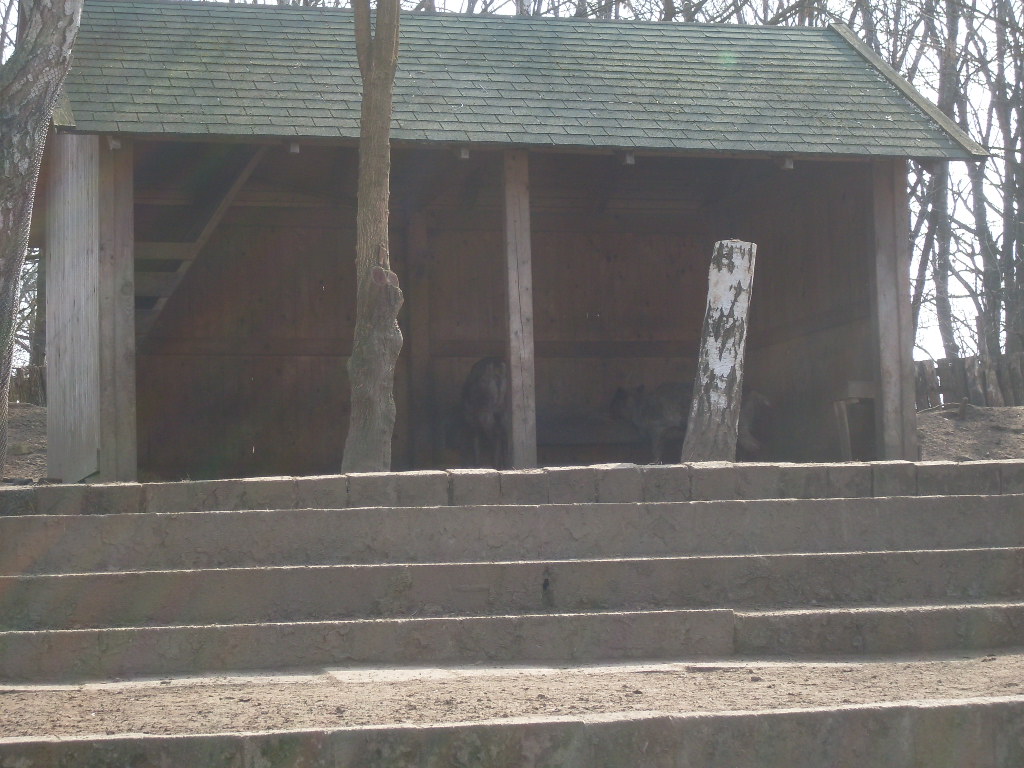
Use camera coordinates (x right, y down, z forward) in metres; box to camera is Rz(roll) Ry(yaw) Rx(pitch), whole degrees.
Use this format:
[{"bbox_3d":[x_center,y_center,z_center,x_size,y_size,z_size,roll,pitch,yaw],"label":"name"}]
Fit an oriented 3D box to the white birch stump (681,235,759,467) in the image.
[{"bbox_3d":[1.501,-0.207,19.400,0.370,1.650,0.360,7,-5,0],"label":"white birch stump"}]

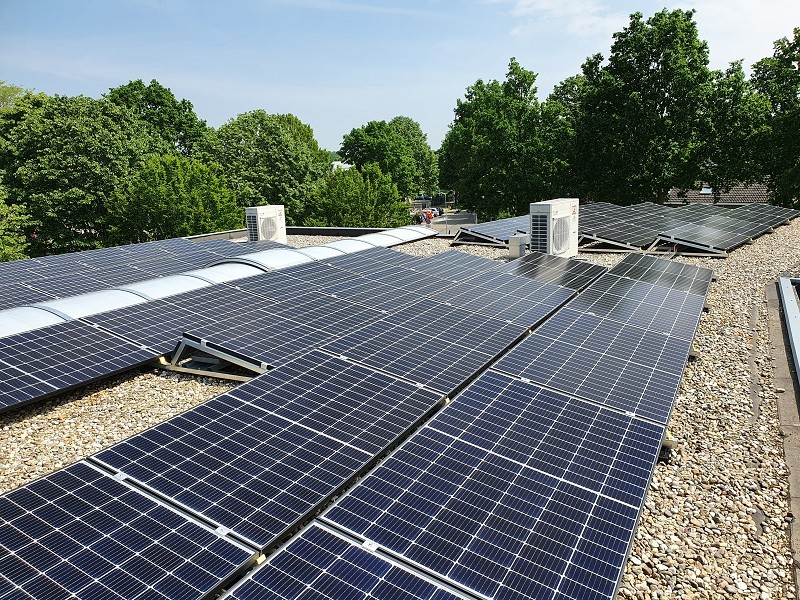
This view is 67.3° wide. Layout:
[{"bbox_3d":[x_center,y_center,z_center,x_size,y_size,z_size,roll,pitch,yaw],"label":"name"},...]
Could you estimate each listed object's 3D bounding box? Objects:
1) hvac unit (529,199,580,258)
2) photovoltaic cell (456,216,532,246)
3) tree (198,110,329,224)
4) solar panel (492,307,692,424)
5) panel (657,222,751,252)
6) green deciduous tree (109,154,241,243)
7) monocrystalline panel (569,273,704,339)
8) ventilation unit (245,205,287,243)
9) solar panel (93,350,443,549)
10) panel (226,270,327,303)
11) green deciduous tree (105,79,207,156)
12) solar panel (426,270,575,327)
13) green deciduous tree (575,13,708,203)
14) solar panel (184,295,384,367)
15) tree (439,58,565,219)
[{"bbox_3d":[2.542,-1.140,9.853,0.360,0.930,0.950,9,17,41],"label":"hvac unit"},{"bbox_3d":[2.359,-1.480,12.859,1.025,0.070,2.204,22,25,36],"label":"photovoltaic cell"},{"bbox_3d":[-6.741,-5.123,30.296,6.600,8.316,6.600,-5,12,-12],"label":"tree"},{"bbox_3d":[1.421,0.399,4.203,1.025,0.070,1.730,16,19,26],"label":"solar panel"},{"bbox_3d":[5.185,-1.060,10.151,1.025,0.070,1.750,22,25,36],"label":"panel"},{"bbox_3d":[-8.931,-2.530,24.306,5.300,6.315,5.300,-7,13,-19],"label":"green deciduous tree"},{"bbox_3d":[2.329,0.036,5.802,1.040,0.040,1.755,17,19,26],"label":"monocrystalline panel"},{"bbox_3d":[-2.862,-1.578,12.989,0.330,0.865,0.830,5,14,30],"label":"ventilation unit"},{"bbox_3d":[-0.588,0.706,3.379,1.040,0.040,1.755,16,20,25],"label":"solar panel"},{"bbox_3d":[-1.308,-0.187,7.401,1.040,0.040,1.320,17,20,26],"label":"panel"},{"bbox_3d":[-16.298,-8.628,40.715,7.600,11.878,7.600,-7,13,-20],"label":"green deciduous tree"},{"bbox_3d":[1.139,-0.037,6.345,1.040,0.040,1.755,17,19,26],"label":"solar panel"},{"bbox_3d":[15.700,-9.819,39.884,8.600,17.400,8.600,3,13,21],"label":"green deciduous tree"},{"bbox_3d":[-0.888,0.255,5.465,1.025,0.070,1.730,16,19,26],"label":"solar panel"},{"bbox_3d":[7.849,-9.917,45.691,9.080,15.620,9.080,0,13,10],"label":"tree"}]

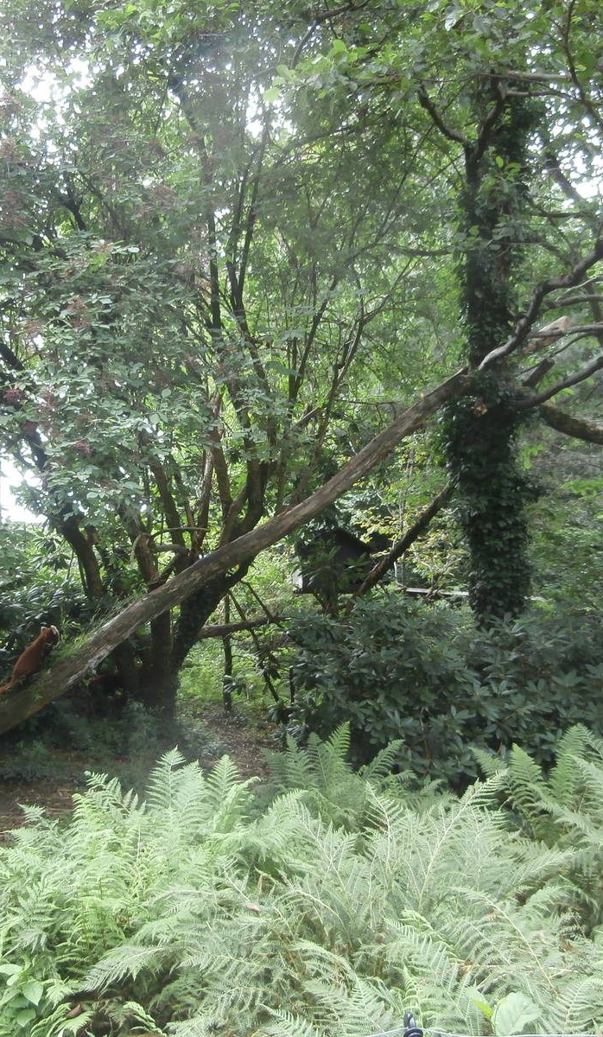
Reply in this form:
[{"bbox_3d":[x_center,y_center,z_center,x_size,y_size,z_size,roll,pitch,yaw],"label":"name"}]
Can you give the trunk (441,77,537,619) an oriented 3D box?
[{"bbox_3d":[1.780,-1.150,8.900,0.770,5.700,0.770,0,0,0],"label":"trunk"}]

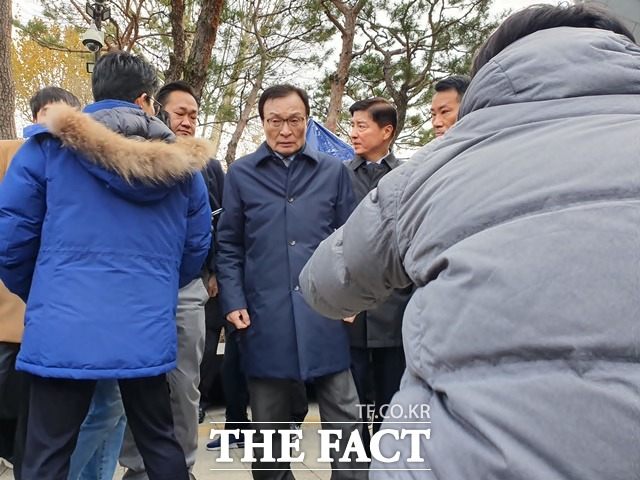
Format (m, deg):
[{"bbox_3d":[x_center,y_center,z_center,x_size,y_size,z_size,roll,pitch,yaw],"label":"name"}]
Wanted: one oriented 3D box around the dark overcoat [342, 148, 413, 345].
[{"bbox_3d":[0.253,0.045,2.270,0.580,0.920,0.340,-1,-3,16],"label":"dark overcoat"}]

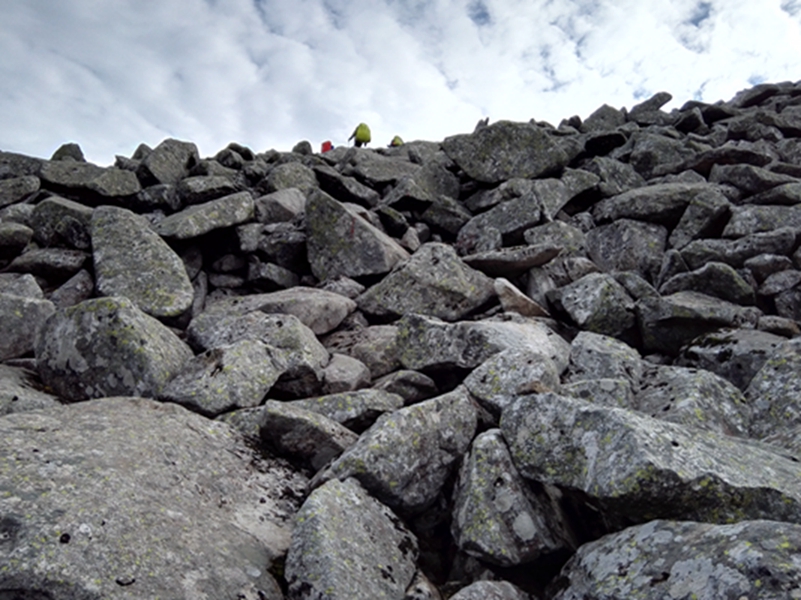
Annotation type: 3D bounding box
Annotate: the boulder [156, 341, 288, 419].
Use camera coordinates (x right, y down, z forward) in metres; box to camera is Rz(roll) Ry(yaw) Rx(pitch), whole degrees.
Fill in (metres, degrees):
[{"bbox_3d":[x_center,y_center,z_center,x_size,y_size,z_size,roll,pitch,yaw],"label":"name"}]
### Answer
[{"bbox_3d":[-0.876,0.384,3.300,0.600,0.370,0.420,1,-6,-8],"label":"boulder"}]

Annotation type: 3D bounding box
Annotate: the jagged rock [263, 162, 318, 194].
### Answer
[{"bbox_3d":[-1.551,-1.668,9.450,0.789,0.541,0.621,1,-7,-5],"label":"jagged rock"}]

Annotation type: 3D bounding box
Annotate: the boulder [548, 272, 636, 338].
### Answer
[{"bbox_3d":[1.203,0.034,4.202,0.524,0.414,0.409,-4,-8,27],"label":"boulder"}]

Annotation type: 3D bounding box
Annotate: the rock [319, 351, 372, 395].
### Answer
[{"bbox_3d":[-0.279,0.378,3.400,0.250,0.210,0.220,0,-6,-2],"label":"rock"}]

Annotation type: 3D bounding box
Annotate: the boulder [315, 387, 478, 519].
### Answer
[{"bbox_3d":[-0.021,0.620,2.765,0.684,0.480,0.459,2,-7,-15],"label":"boulder"}]

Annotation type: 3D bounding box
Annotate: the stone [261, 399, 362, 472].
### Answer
[{"bbox_3d":[-0.384,0.566,2.800,0.408,0.283,0.300,1,-9,-8],"label":"stone"}]

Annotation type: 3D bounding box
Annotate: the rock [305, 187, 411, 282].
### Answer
[{"bbox_3d":[-0.351,-0.547,5.600,0.856,0.743,0.600,1,-9,-4],"label":"rock"}]

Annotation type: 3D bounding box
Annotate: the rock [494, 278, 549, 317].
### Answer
[{"bbox_3d":[0.819,-0.023,4.500,0.367,0.261,0.220,-2,-9,10],"label":"rock"}]

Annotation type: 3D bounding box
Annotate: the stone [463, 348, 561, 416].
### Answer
[{"bbox_3d":[0.530,0.413,3.200,0.455,0.350,0.380,-2,-9,9],"label":"stone"}]

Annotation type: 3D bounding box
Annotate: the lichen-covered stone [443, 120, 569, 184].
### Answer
[{"bbox_3d":[1.659,-2.331,10.600,1.850,0.850,1.200,0,-6,4],"label":"lichen-covered stone"}]

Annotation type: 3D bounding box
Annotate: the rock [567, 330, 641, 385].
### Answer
[{"bbox_3d":[1.056,0.319,3.487,0.406,0.320,0.356,-1,-7,9],"label":"rock"}]

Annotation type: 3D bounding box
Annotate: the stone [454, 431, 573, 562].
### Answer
[{"bbox_3d":[0.410,0.717,2.434,0.407,0.473,0.334,-2,-7,20],"label":"stone"}]

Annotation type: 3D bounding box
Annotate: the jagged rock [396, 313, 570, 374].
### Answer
[{"bbox_3d":[0.464,0.254,3.750,0.949,0.355,0.550,-1,-9,7],"label":"jagged rock"}]

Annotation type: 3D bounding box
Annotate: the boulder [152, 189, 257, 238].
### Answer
[{"bbox_3d":[-2.091,-0.912,7.157,1.067,0.512,0.626,1,-7,-8],"label":"boulder"}]

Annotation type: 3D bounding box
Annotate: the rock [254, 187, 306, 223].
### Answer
[{"bbox_3d":[-1.288,-1.025,7.200,0.546,0.376,0.420,2,-9,-10],"label":"rock"}]

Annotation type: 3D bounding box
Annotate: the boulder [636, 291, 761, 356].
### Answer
[{"bbox_3d":[1.733,0.148,3.900,0.630,0.370,0.450,-1,-6,13],"label":"boulder"}]

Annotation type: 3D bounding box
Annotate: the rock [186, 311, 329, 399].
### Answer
[{"bbox_3d":[-0.778,0.302,3.650,0.740,0.440,0.500,1,-6,-6],"label":"rock"}]

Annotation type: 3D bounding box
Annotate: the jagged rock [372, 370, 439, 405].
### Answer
[{"bbox_3d":[0.025,0.440,3.309,0.326,0.184,0.240,0,-7,0],"label":"jagged rock"}]

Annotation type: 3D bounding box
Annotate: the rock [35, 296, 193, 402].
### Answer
[{"bbox_3d":[-1.540,0.287,3.600,0.763,0.587,0.650,4,-10,-23],"label":"rock"}]

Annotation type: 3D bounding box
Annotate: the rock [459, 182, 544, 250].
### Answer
[{"bbox_3d":[0.969,-0.800,6.500,0.820,0.620,0.600,0,-6,4],"label":"rock"}]

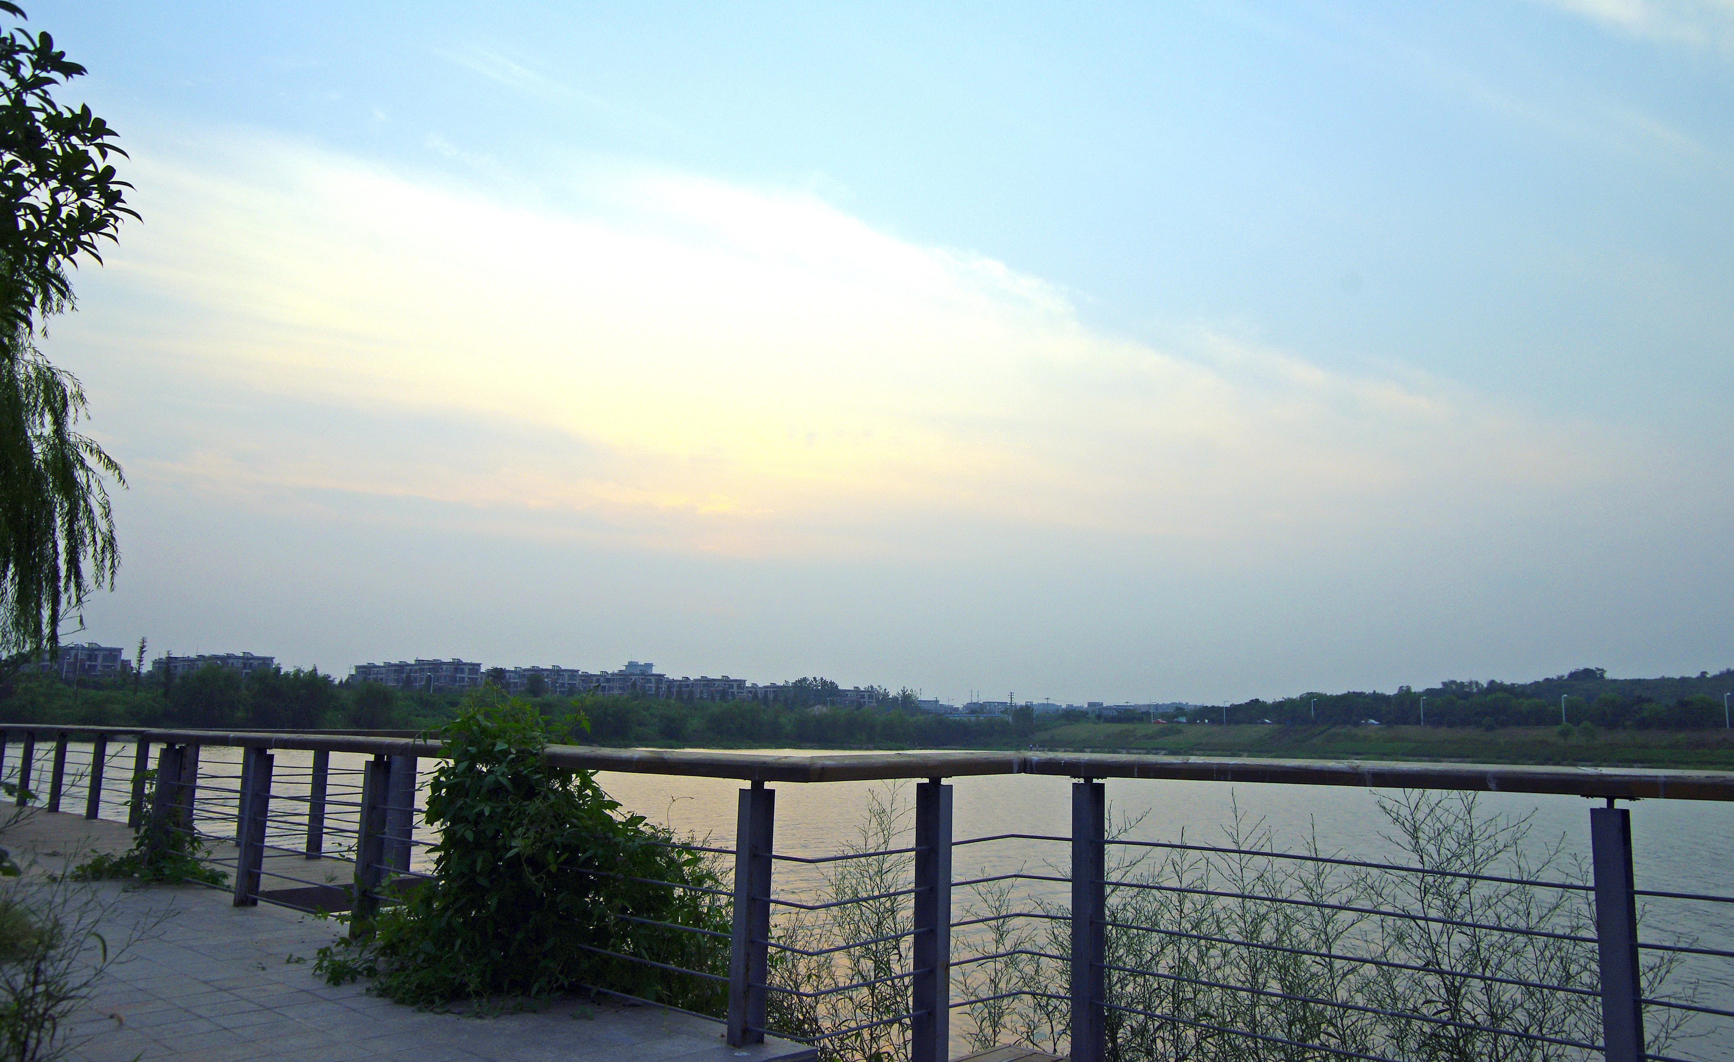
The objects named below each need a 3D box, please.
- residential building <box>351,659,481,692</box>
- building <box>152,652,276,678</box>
[{"bbox_3d":[-166.500,54.280,428.020,43.500,14.300,13.500,0,-9,9],"label":"residential building"},{"bbox_3d":[-226.710,48.800,401.290,35.300,14.000,13.500,0,-9,9],"label":"building"}]

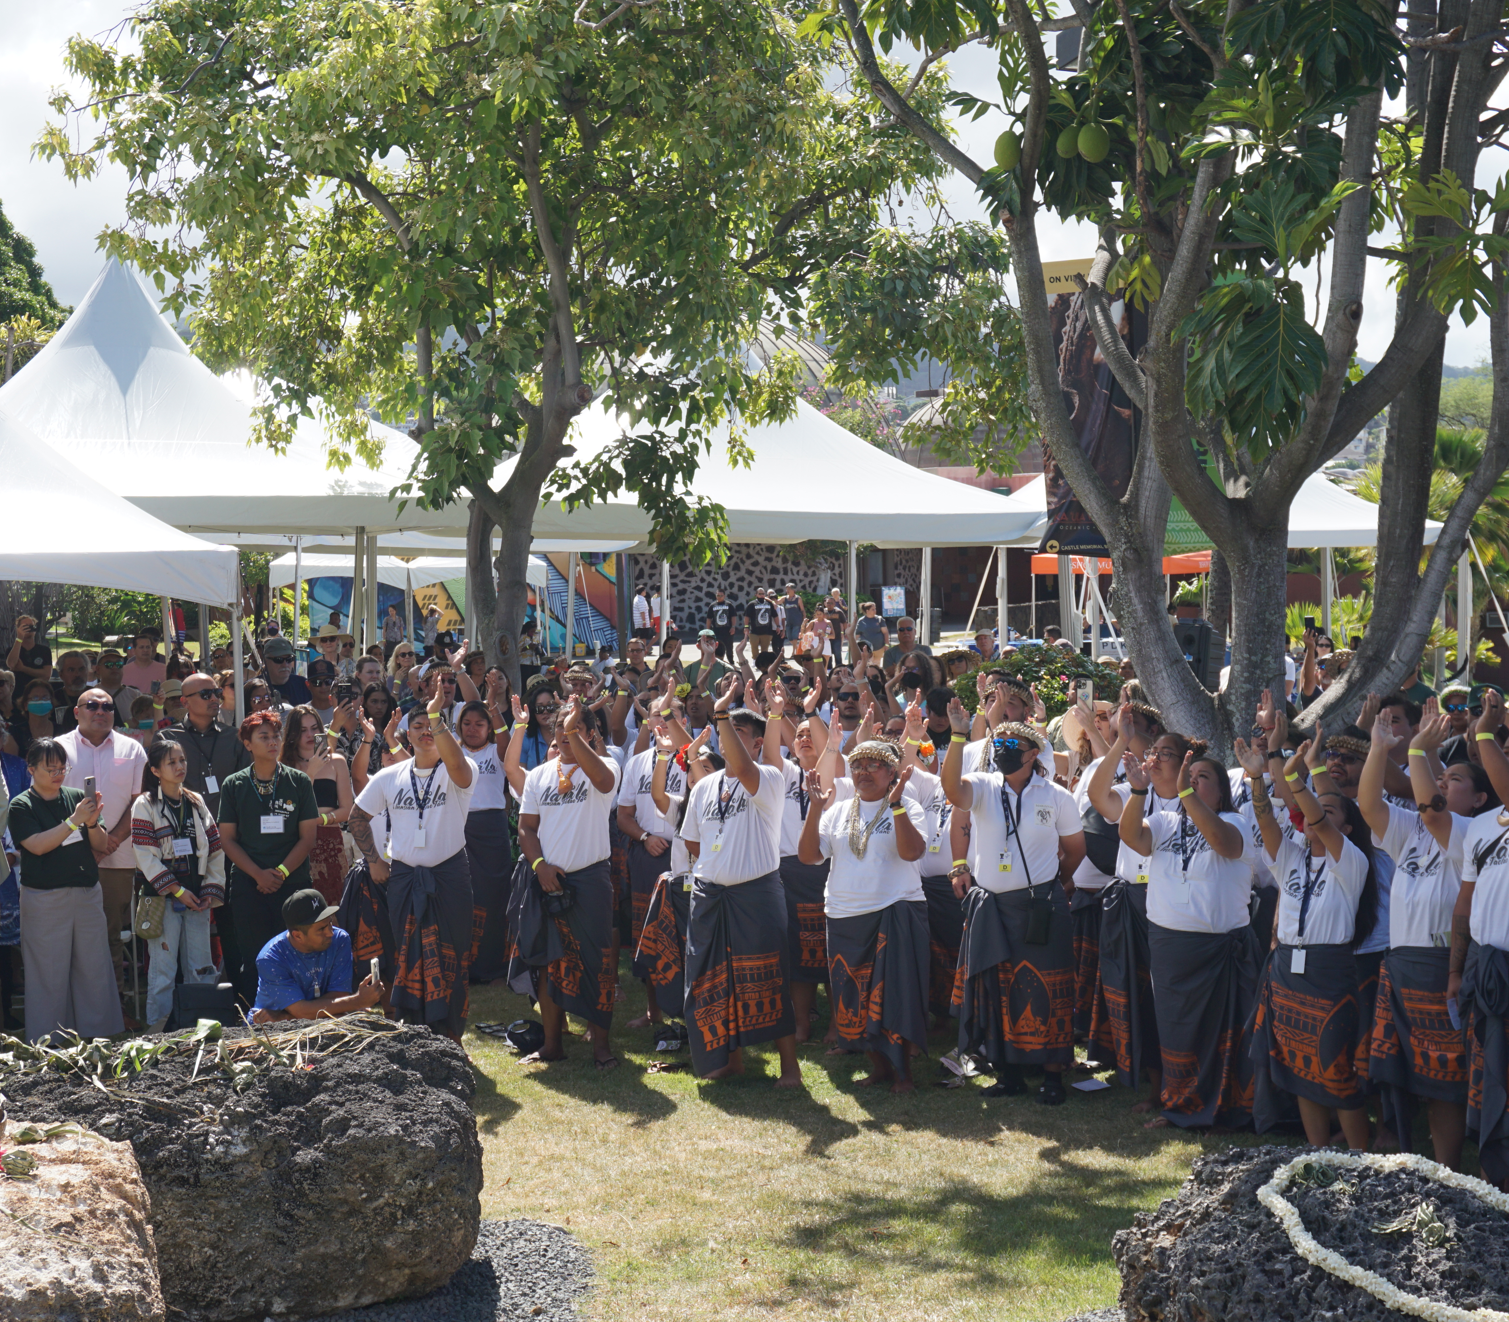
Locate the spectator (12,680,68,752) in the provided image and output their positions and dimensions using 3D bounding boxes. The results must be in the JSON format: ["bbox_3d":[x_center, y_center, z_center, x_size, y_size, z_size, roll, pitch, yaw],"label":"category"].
[{"bbox_3d":[-4.088,0.917,14.500,0.460,1.630,0.310,0,0,-18],"label":"spectator"}]

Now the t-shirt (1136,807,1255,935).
[{"bbox_3d":[1.905,0.907,10.950,0.460,0.560,0.330,0,0,30],"label":"t-shirt"}]

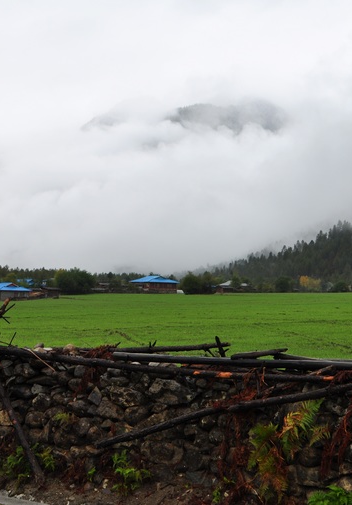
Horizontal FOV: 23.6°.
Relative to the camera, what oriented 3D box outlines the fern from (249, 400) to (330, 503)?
[{"bbox_3d":[0.767,1.350,5.750,0.460,0.650,0.330,-1,-3,32],"label":"fern"}]

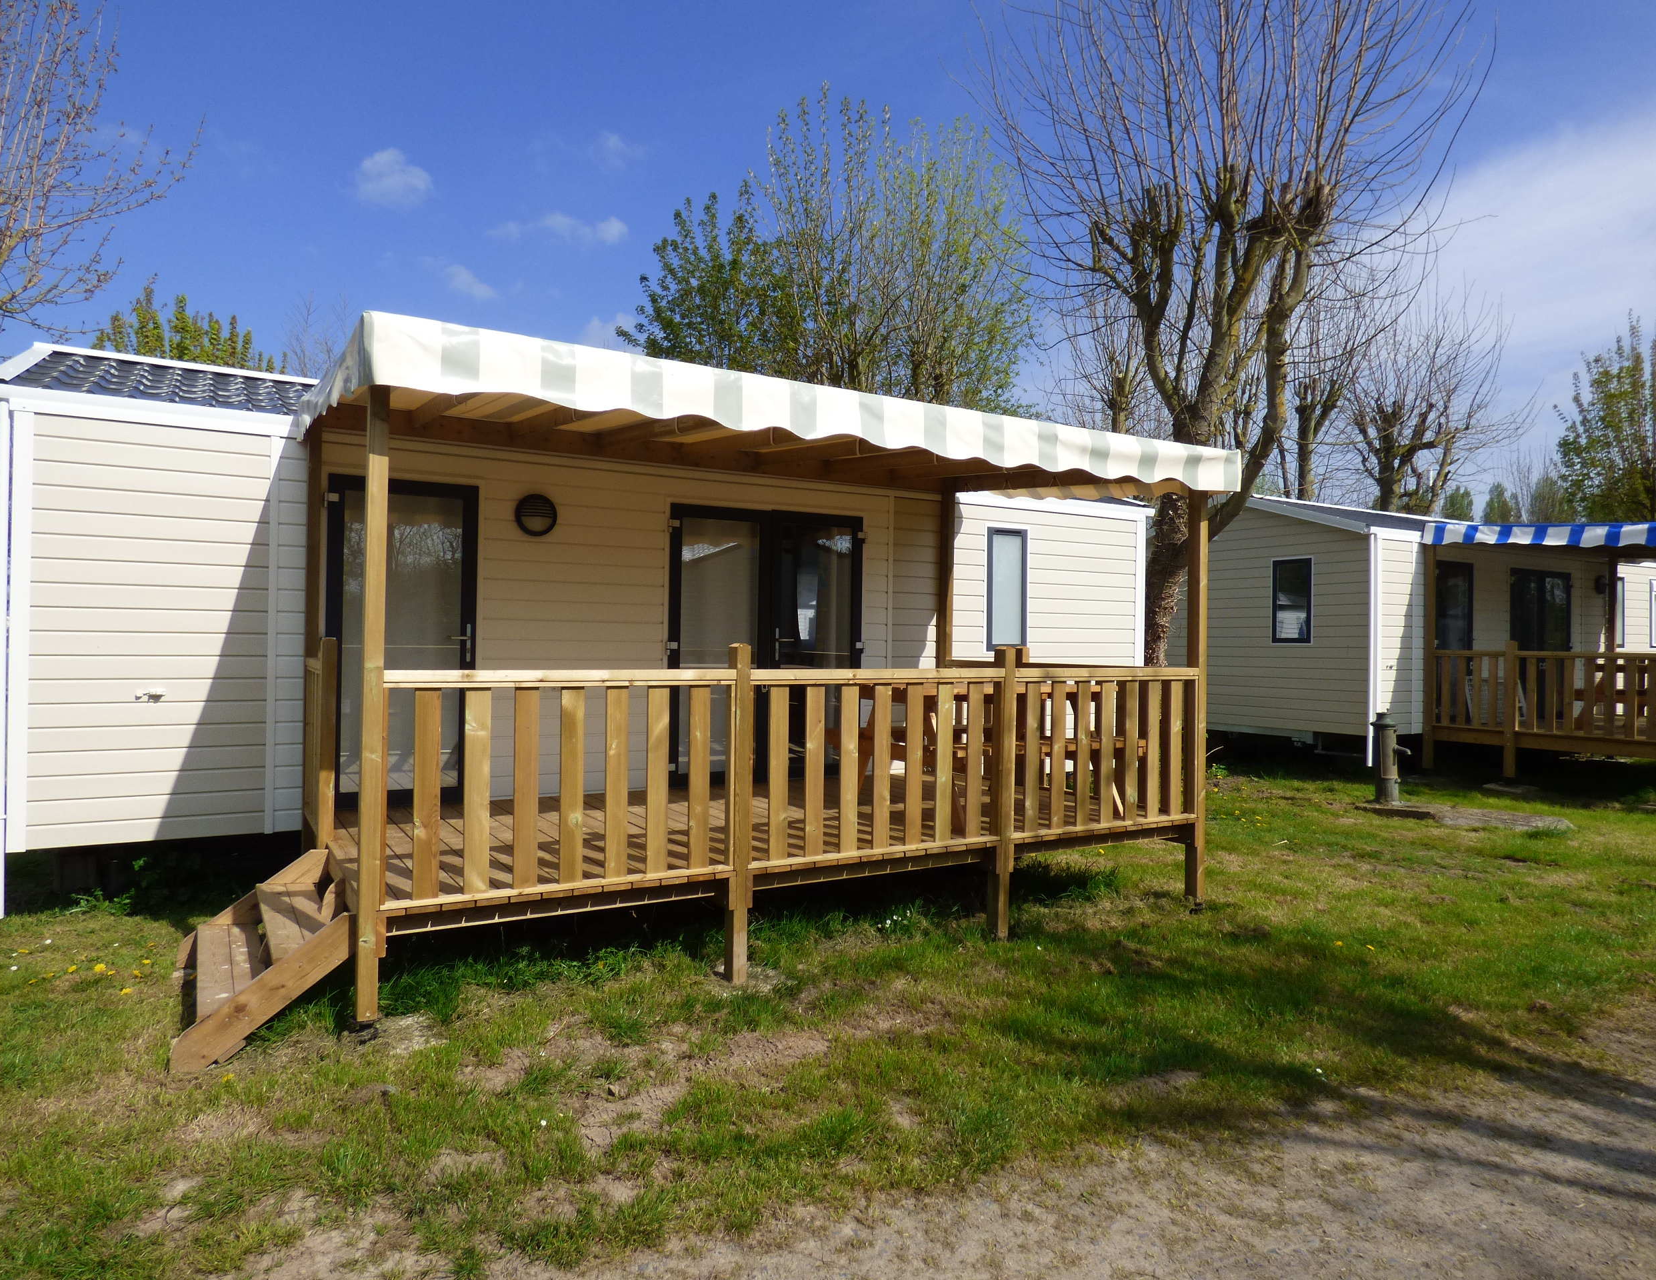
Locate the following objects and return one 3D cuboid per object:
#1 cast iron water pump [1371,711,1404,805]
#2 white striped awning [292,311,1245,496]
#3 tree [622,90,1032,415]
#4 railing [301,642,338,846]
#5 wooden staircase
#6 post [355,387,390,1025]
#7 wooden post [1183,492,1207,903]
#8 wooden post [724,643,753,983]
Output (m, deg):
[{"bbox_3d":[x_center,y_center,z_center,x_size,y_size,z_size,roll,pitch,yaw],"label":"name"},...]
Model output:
[{"bbox_3d":[5.505,1.141,9.625,0.250,0.920,0.350,1,0,-34],"label":"cast iron water pump"},{"bbox_3d":[-0.273,-1.170,6.030,5.043,0.550,2.726,1,-1,-30],"label":"white striped awning"},{"bbox_3d":[0.000,-4.000,17.000,6.900,10.900,6.600,1,-1,0],"label":"tree"},{"bbox_3d":[-2.769,0.535,5.375,0.070,1.062,1.178,1,-1,-30],"label":"railing"},{"bbox_3d":[-2.369,1.255,4.132,0.570,0.499,1.331,1,-1,-30],"label":"wooden staircase"},{"bbox_3d":[-1.713,0.191,3.708,0.070,2.438,0.070,1,-1,-30],"label":"post"},{"bbox_3d":[2.270,0.304,6.057,0.070,2.522,0.070,1,-1,-30],"label":"wooden post"},{"bbox_3d":[-0.407,0.783,4.475,0.070,1.523,0.070,1,-1,-30],"label":"wooden post"}]

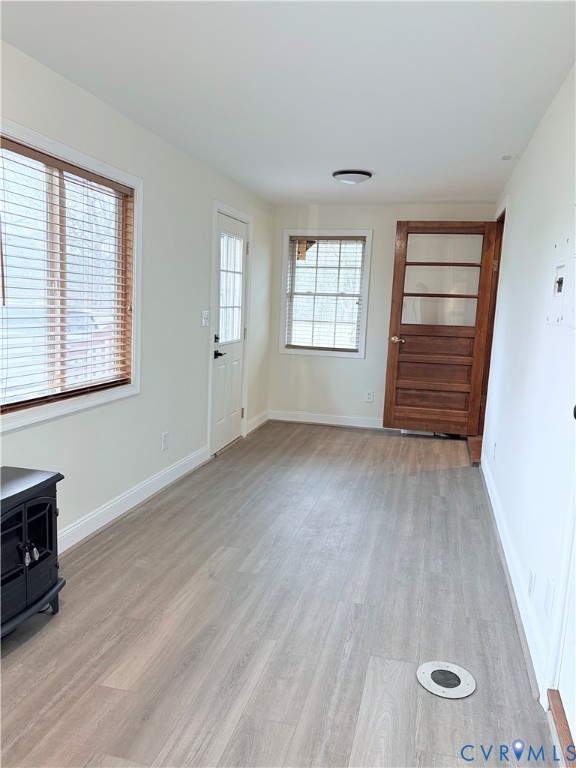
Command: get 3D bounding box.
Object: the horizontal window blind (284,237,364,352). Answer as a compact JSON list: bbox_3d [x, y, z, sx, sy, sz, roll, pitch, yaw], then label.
[{"bbox_3d":[0.403,-0.974,6.268,0.825,1.210,0.058,4,9,14],"label":"horizontal window blind"}]

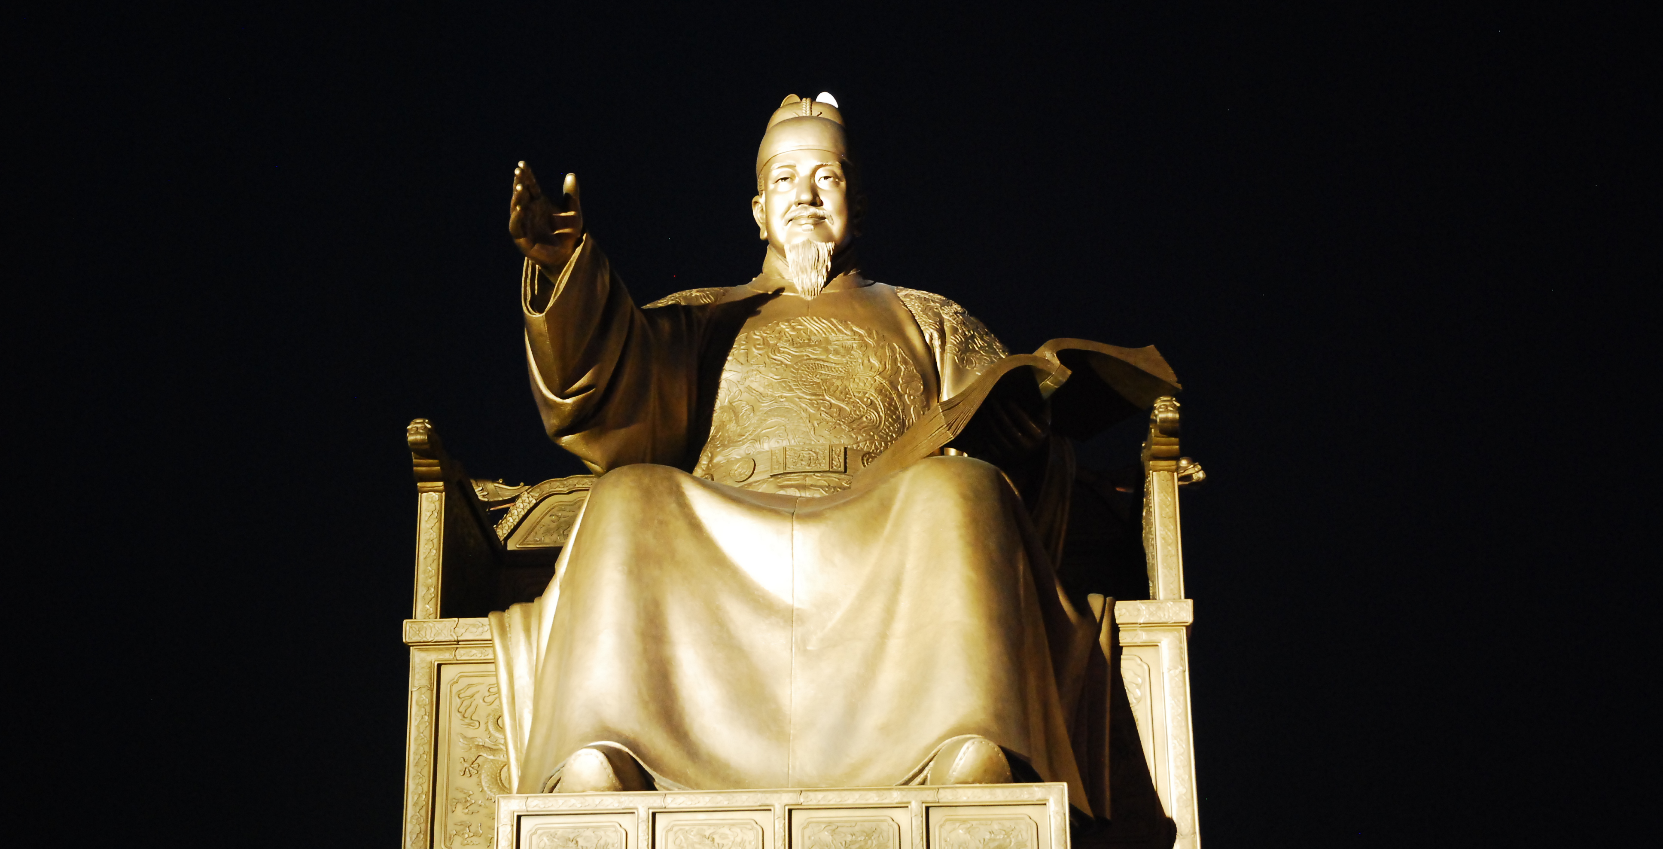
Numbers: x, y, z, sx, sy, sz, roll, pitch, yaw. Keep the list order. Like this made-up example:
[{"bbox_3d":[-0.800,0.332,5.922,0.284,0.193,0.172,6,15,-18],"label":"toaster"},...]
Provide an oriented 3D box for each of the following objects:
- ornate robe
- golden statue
[{"bbox_3d":[-0.163,0.694,15.570,3.550,3.800,2.700,-2,-20,3],"label":"ornate robe"},{"bbox_3d":[0.012,-0.096,15.745,3.870,5.400,2.900,-2,-20,3],"label":"golden statue"}]

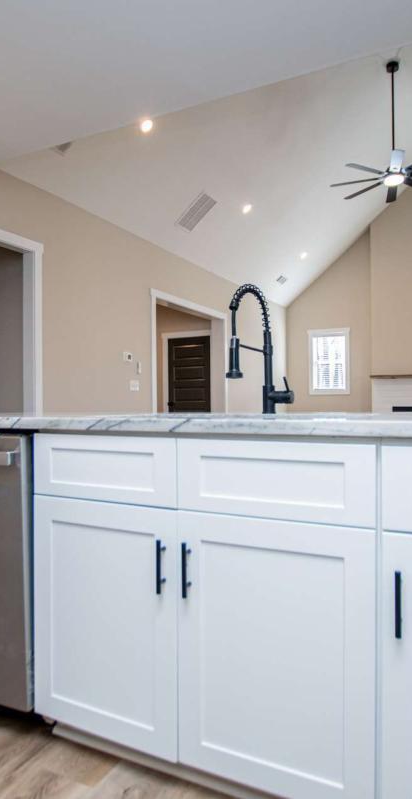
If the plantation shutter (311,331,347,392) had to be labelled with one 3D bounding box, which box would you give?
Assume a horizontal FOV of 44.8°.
[{"bbox_3d":[2.663,-0.767,10.747,0.741,1.169,0.060,0,0,28],"label":"plantation shutter"}]

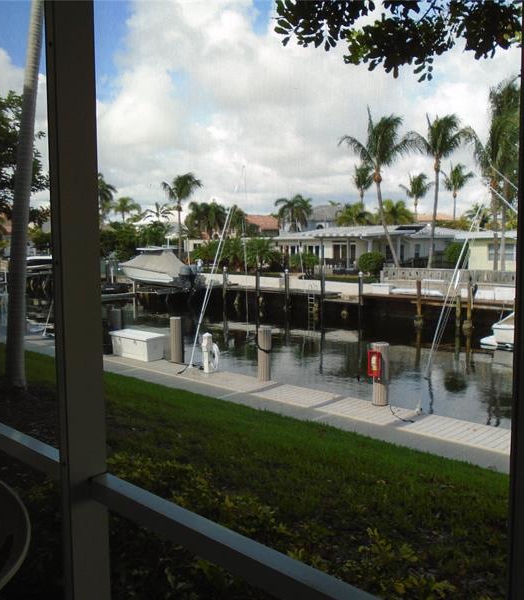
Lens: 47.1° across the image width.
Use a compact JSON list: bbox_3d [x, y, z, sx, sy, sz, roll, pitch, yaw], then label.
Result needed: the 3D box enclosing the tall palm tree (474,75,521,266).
[{"bbox_3d":[14.788,-7.511,36.632,4.300,12.468,4.300,0,5,0],"label":"tall palm tree"}]

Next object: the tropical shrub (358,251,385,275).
[{"bbox_3d":[7.659,-2.584,42.103,1.800,1.761,1.750,0,5,0],"label":"tropical shrub"}]

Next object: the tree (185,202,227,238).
[{"bbox_3d":[-7.214,-8.853,77.824,5.100,8.110,5.000,0,5,0],"label":"tree"}]

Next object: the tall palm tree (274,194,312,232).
[{"bbox_3d":[3.920,-8.873,74.803,4.800,8.572,4.800,0,5,0],"label":"tall palm tree"}]

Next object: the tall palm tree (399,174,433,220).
[{"bbox_3d":[20.927,-11.334,81.648,4.600,12.099,4.600,0,5,0],"label":"tall palm tree"}]

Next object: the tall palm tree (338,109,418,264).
[{"bbox_3d":[7.804,-7.122,39.687,5.100,11.224,4.800,0,5,0],"label":"tall palm tree"}]

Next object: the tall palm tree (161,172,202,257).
[{"bbox_3d":[-7.649,-7.511,56.778,4.000,9.147,4.000,0,5,0],"label":"tall palm tree"}]

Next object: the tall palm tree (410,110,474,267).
[{"bbox_3d":[11.999,-6.933,39.705,4.400,10.804,4.400,0,5,0],"label":"tall palm tree"}]

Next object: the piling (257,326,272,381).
[{"bbox_3d":[0.071,1.360,14.939,0.320,1.344,0.320,0,5,0],"label":"piling"}]

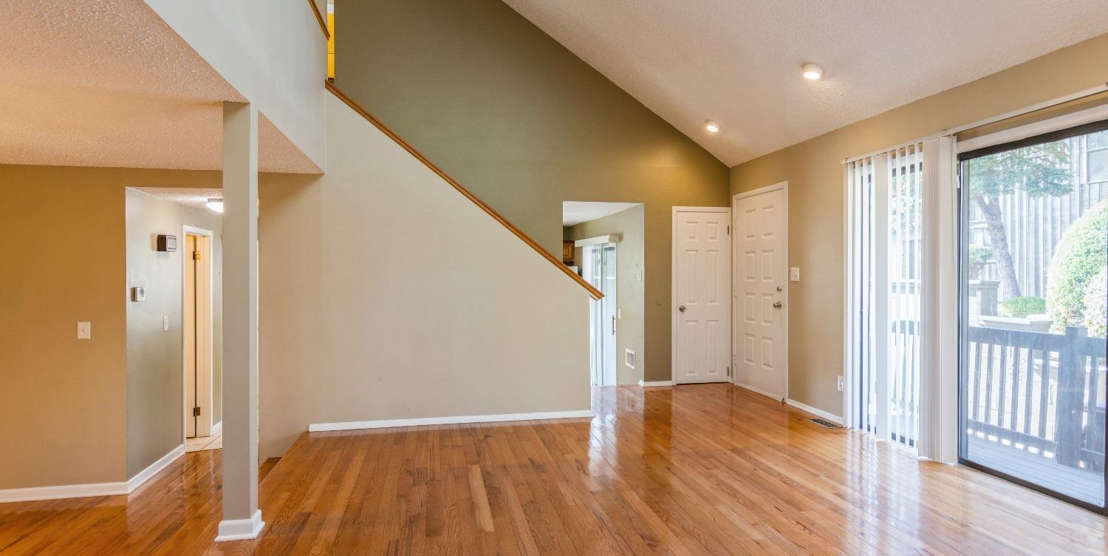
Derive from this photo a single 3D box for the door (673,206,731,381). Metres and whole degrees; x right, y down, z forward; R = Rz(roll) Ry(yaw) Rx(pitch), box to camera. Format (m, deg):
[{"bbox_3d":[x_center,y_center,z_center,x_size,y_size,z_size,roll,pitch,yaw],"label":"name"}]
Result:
[{"bbox_3d":[1.706,0.205,6.404,0.720,2.030,0.060,0,0,-12],"label":"door"}]

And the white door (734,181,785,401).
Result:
[{"bbox_3d":[2.186,0.160,5.870,0.060,2.120,0.953,0,0,-13],"label":"white door"}]

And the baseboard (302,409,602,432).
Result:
[{"bbox_3d":[-0.797,1.190,4.637,2.337,0.060,0.015,0,0,-11],"label":"baseboard"}]

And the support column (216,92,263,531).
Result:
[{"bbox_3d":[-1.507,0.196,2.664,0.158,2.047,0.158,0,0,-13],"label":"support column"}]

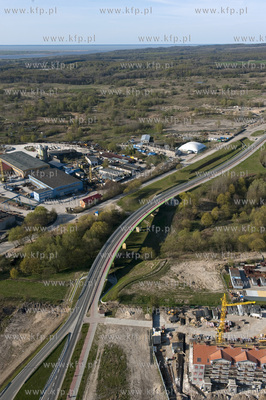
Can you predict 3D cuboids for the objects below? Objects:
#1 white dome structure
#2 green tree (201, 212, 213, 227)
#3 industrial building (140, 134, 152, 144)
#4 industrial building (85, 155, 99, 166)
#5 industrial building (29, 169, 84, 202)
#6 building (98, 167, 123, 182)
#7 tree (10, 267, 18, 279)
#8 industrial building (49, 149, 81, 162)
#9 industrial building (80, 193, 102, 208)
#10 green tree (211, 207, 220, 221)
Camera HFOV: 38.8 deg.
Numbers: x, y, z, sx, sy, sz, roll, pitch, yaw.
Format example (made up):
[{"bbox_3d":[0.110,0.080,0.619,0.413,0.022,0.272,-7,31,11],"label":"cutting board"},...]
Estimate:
[{"bbox_3d":[82.479,-74.129,519.796,27.500,9.500,41.000,12,26,27],"label":"white dome structure"},{"bbox_3d":[59.071,15.672,303.392,9.162,11.666,9.162,0,23,0],"label":"green tree"},{"bbox_3d":[20.564,-96.998,597.610,12.000,6.000,30.000,3,23,7],"label":"industrial building"},{"bbox_3d":[-53.489,-51.428,490.757,9.500,5.300,25.000,-10,25,-22],"label":"industrial building"},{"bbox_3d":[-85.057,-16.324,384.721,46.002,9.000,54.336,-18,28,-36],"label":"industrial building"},{"bbox_3d":[-24.392,-27.725,416.075,27.000,5.200,14.500,16,28,33],"label":"building"},{"bbox_3d":[-74.650,45.672,237.810,4.788,8.329,4.788,0,23,0],"label":"tree"},{"bbox_3d":[-86.737,-55.603,478.939,38.000,8.500,15.000,-2,23,-4],"label":"industrial building"},{"bbox_3d":[-38.249,0.295,347.305,7.400,6.900,20.400,20,30,39],"label":"industrial building"},{"bbox_3d":[72.332,12.219,330.100,7.200,11.300,7.200,0,23,0],"label":"green tree"}]

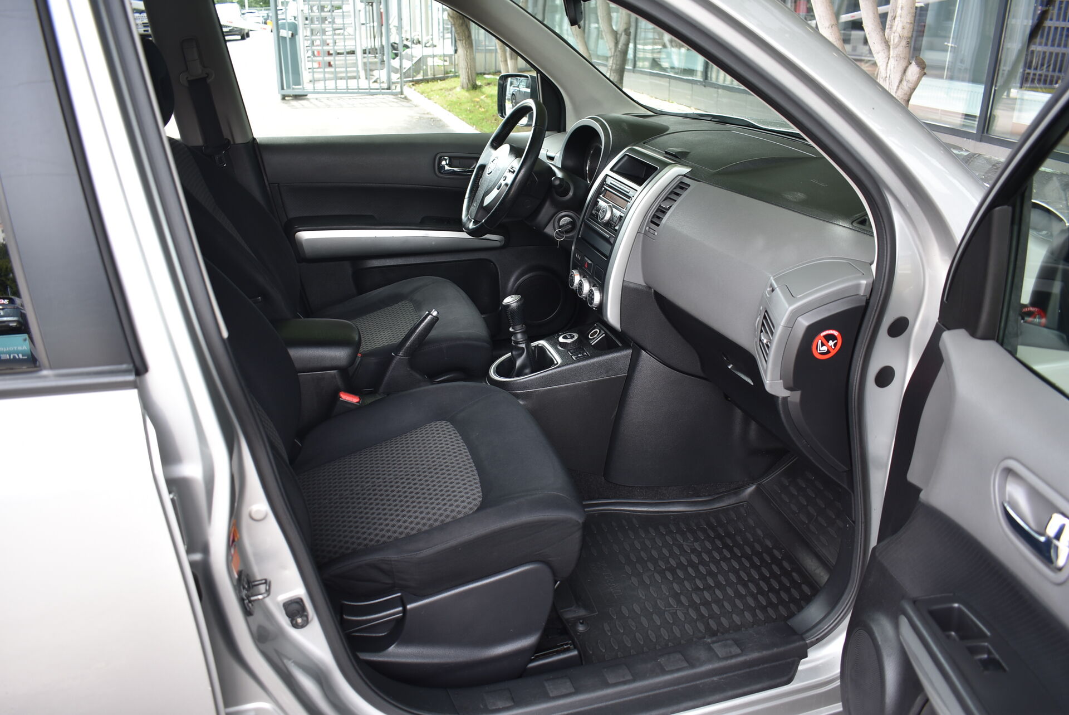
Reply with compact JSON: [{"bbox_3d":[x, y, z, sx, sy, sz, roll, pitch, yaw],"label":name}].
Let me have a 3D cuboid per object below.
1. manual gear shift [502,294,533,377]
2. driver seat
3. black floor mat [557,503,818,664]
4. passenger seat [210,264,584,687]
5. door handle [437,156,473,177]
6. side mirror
[{"bbox_3d":[-0.038,-0.047,1.783,0.062,0.197,0.066,-7,24,-15],"label":"manual gear shift"},{"bbox_3d":[-0.533,-0.283,1.933,0.820,0.980,0.520,-7,24,-15],"label":"driver seat"},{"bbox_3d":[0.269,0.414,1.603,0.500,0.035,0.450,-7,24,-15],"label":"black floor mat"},{"bbox_3d":[-0.343,0.008,1.263,0.800,0.980,0.530,-7,24,-15],"label":"passenger seat"},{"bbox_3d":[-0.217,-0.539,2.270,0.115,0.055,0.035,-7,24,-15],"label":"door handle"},{"bbox_3d":[-0.052,-0.818,2.541,0.090,0.158,0.205,-7,24,-15],"label":"side mirror"}]

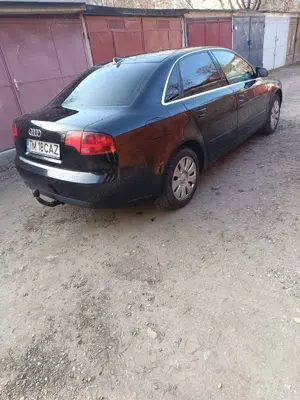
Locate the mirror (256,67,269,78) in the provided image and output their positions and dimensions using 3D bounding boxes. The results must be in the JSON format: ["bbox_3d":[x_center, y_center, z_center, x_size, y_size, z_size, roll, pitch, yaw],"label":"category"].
[{"bbox_3d":[1.405,-1.620,3.550,0.200,0.135,0.110,15,36,37],"label":"mirror"}]

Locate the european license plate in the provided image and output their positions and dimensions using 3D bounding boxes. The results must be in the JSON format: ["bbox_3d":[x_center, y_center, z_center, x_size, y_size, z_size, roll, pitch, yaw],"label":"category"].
[{"bbox_3d":[-0.918,-0.448,2.384,0.520,0.112,0.015,15,23,37],"label":"european license plate"}]

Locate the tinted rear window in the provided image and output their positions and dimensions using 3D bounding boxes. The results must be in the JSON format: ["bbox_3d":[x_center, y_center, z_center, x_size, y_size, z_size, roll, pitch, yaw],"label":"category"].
[{"bbox_3d":[-0.446,-1.133,2.752,1.110,0.080,0.580,15,68,37],"label":"tinted rear window"}]

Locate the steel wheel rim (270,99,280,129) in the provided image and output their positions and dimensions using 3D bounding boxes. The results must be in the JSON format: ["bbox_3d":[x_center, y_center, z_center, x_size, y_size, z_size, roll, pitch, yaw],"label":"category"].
[{"bbox_3d":[1.958,-1.364,4.465,0.130,0.436,0.436,15,36,37],"label":"steel wheel rim"}]

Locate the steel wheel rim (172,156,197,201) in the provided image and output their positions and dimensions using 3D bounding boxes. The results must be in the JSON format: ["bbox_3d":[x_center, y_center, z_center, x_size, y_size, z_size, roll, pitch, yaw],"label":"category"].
[{"bbox_3d":[0.304,-0.214,2.745,0.130,0.436,0.436,15,36,37],"label":"steel wheel rim"}]

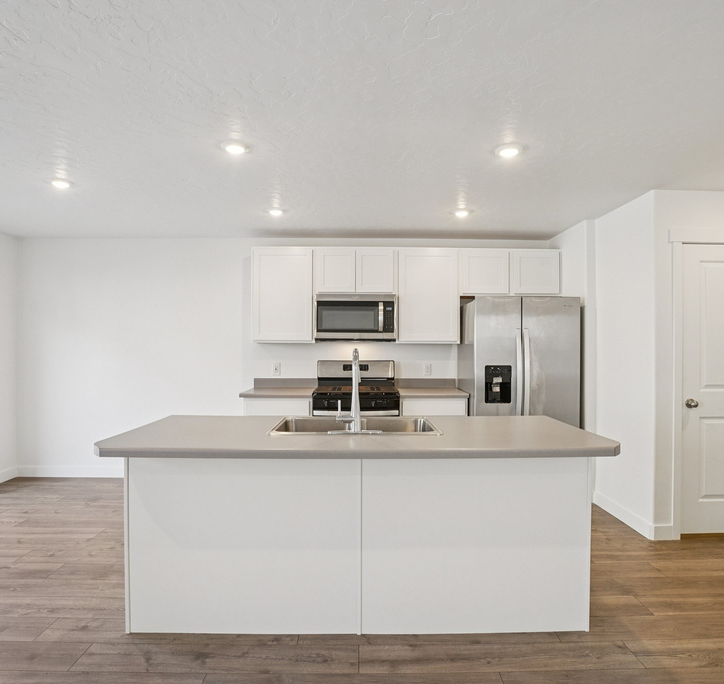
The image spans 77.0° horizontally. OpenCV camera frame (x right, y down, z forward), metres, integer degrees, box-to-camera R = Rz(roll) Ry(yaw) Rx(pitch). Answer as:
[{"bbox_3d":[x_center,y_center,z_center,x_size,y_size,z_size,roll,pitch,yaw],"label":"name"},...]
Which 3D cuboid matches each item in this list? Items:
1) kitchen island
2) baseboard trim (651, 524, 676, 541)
[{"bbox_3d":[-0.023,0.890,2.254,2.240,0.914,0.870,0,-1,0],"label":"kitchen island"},{"bbox_3d":[2.052,1.313,3.103,0.175,0.100,0.018,0,-1,0],"label":"baseboard trim"}]

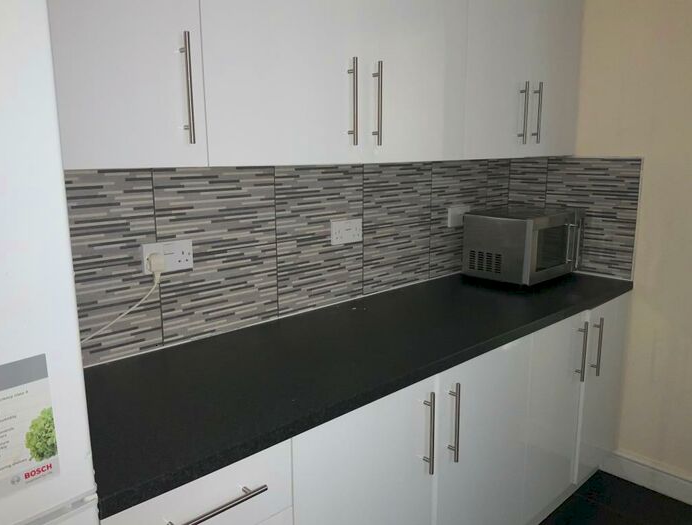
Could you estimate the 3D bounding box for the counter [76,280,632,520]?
[{"bbox_3d":[0.173,0.203,1.852,2.210,0.040,0.620,-10,14,-44],"label":"counter"}]

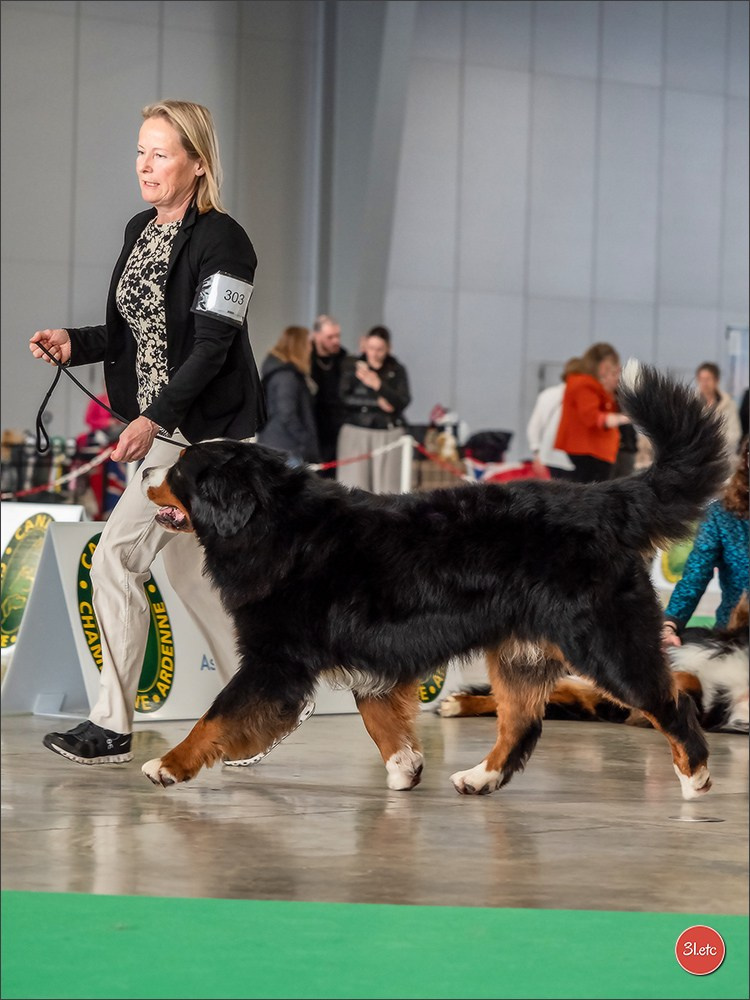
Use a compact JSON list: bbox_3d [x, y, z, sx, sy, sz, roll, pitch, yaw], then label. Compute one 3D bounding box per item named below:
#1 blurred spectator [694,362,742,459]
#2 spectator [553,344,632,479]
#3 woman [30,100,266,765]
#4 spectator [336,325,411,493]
[{"bbox_3d":[2.675,-0.301,34.007,0.500,1.615,0.340,2,1,9],"label":"blurred spectator"},{"bbox_3d":[1.448,-0.271,28.507,0.460,1.587,0.500,2,1,16],"label":"spectator"},{"bbox_3d":[-0.490,-0.162,10.150,0.740,1.600,0.540,1,1,-21],"label":"woman"},{"bbox_3d":[-0.026,-0.341,28.207,0.500,1.652,0.360,2,1,12],"label":"spectator"}]

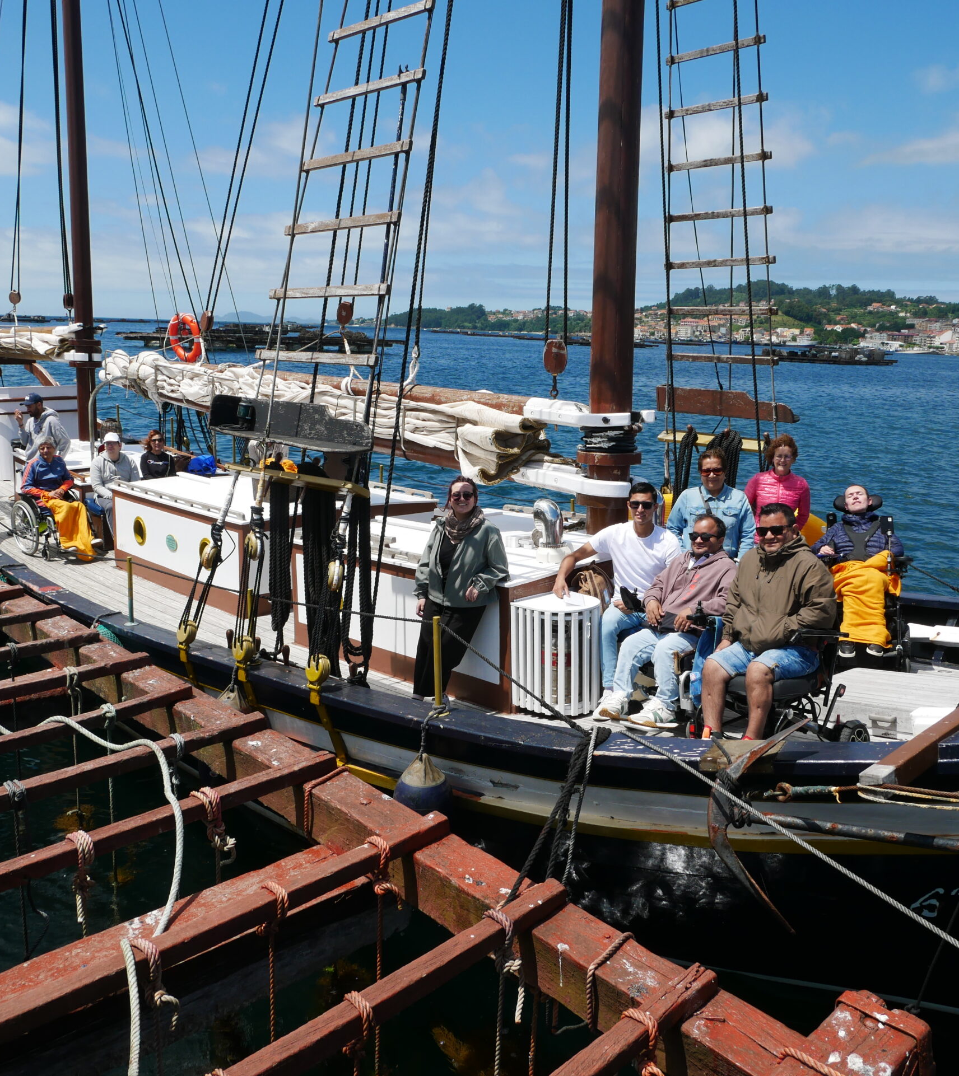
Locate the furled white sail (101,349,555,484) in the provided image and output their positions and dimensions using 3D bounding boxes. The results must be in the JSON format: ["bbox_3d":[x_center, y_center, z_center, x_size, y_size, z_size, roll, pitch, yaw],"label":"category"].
[{"bbox_3d":[-2.048,-1.376,10.203,6.450,0.660,0.550,15,18,38],"label":"furled white sail"}]

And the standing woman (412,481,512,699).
[{"bbox_3d":[-0.141,0.385,7.136,0.560,1.640,0.460,8,14,29],"label":"standing woman"}]

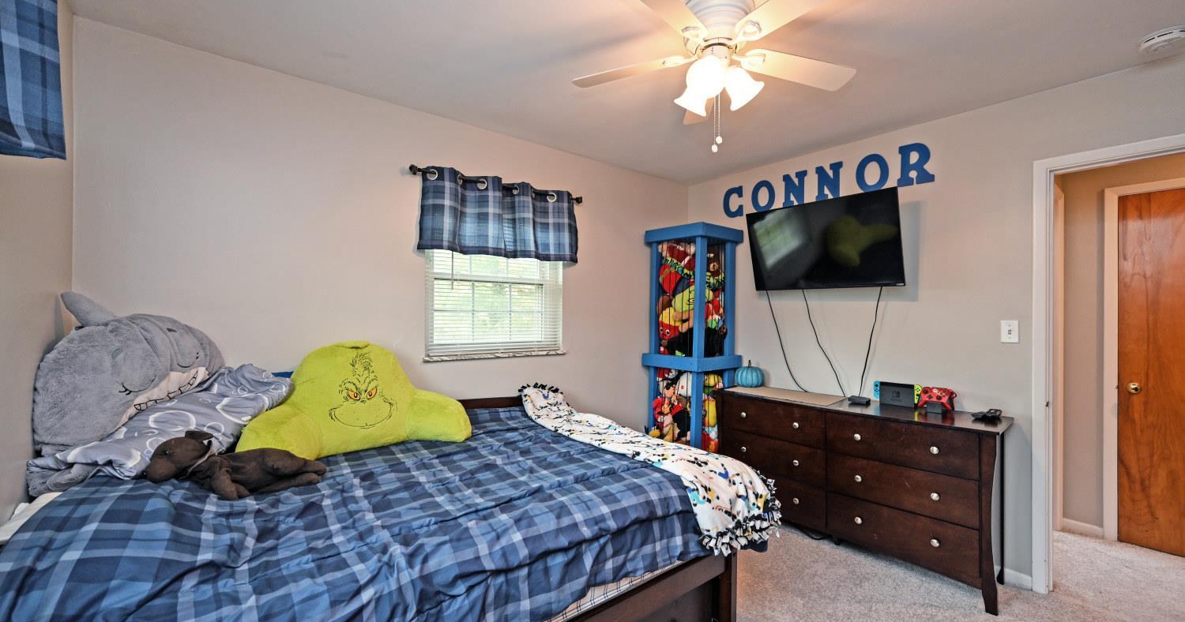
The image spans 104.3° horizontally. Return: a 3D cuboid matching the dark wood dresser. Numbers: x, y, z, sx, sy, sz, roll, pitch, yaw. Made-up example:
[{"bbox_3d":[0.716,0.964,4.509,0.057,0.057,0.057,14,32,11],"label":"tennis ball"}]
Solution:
[{"bbox_3d":[1.480,0.955,2.702,0.441,0.833,1.419,1,0,-43],"label":"dark wood dresser"}]

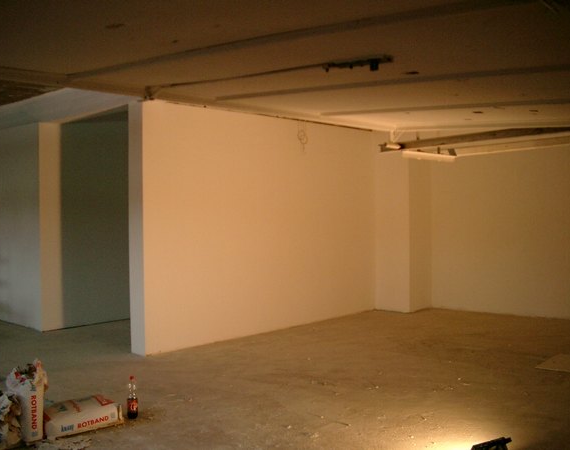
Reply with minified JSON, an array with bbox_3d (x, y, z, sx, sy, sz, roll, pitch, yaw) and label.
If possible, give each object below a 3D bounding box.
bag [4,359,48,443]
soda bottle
[{"bbox_3d":[-1.905,1.273,4.731,0.160,0.550,0.360,-2,2,-38],"label":"bag"},{"bbox_3d":[-1.217,1.366,5.118,0.088,0.330,0.088,-1,1,0],"label":"soda bottle"}]

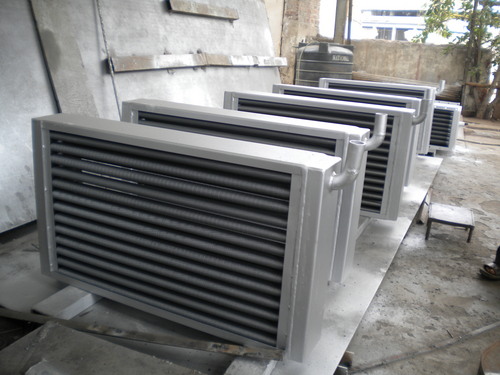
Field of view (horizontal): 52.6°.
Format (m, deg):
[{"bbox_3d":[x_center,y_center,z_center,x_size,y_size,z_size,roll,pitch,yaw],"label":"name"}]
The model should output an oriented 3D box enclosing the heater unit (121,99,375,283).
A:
[{"bbox_3d":[-0.105,-0.019,3.247,1.581,0.890,0.197,11,18,21],"label":"heater unit"}]

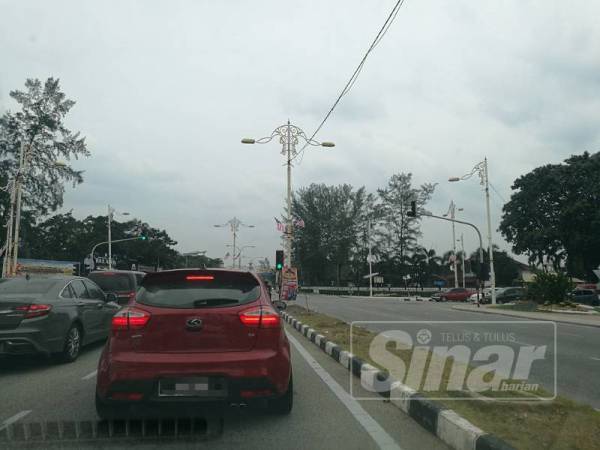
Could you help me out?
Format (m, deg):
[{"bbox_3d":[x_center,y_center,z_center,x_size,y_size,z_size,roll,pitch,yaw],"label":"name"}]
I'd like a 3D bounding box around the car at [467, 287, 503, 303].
[{"bbox_3d":[18.451,6.613,44.381,4.200,1.470,1.700,1,-8,-9],"label":"car"}]

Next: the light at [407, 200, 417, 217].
[{"bbox_3d":[7.589,-1.123,31.853,0.620,1.100,0.400,1,-8,-6],"label":"light"}]

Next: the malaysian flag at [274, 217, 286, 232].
[{"bbox_3d":[-1.156,-0.030,27.744,0.700,0.920,0.300,1,-8,-6],"label":"malaysian flag"}]

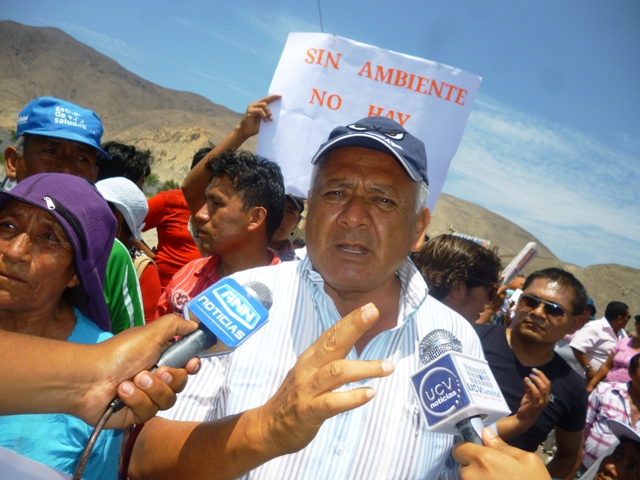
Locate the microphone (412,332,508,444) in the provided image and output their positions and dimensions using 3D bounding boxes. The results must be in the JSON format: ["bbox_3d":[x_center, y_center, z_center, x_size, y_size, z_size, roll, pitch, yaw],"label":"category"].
[{"bbox_3d":[0.163,0.186,0.594,0.068,0.188,0.067,20,-50,-34],"label":"microphone"}]

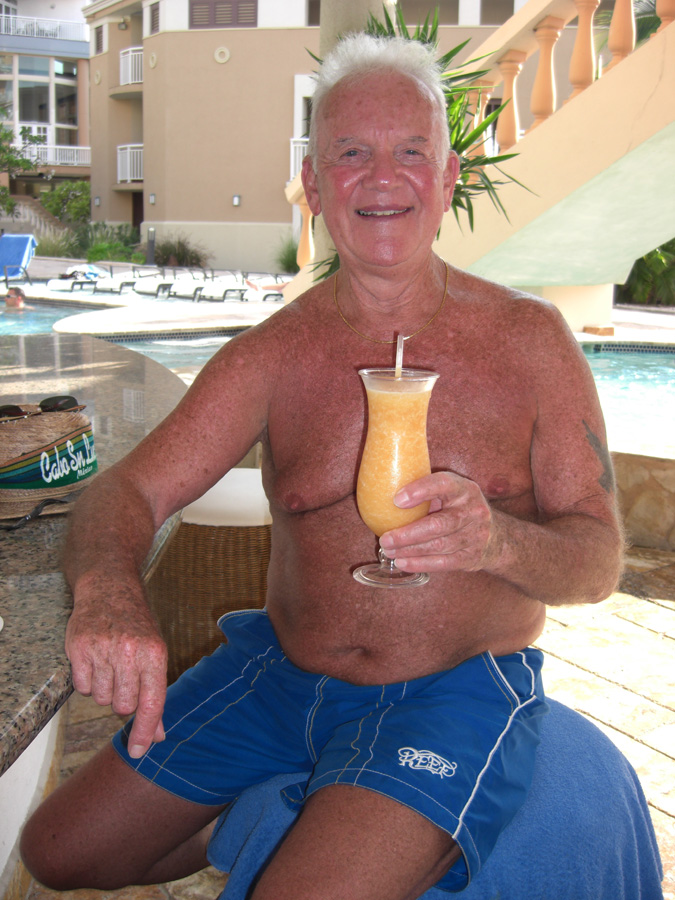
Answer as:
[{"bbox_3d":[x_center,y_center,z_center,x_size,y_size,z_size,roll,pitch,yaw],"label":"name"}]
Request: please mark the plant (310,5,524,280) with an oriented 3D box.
[{"bbox_3d":[0.395,-1.526,5.000,1.050,1.400,1.000,1,11,0],"label":"plant"}]

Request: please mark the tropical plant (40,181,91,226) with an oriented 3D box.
[{"bbox_3d":[-9.291,-8.380,34.000,2.000,1.900,1.900,1,11,0],"label":"tropical plant"}]

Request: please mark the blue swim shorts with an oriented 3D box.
[{"bbox_3d":[-0.004,0.374,1.290,0.470,0.260,0.420,5,12,21],"label":"blue swim shorts"}]

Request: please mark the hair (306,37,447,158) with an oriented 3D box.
[{"bbox_3d":[0.048,-0.412,1.190,0.170,0.170,0.190,1,11,2],"label":"hair"}]

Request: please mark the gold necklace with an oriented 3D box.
[{"bbox_3d":[0.065,-0.182,1.205,0.143,0.100,0.140,2,11,4],"label":"gold necklace"}]

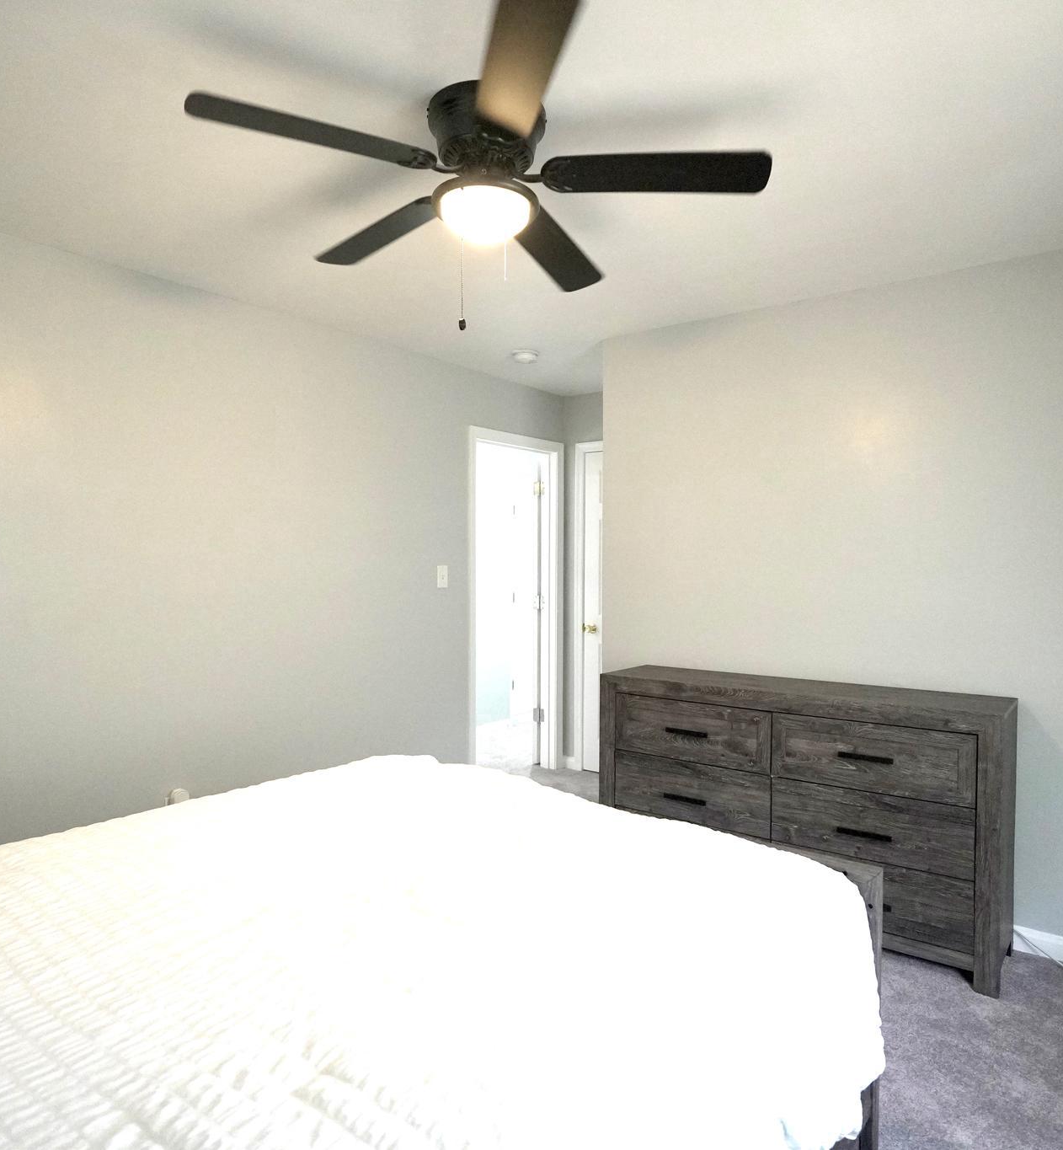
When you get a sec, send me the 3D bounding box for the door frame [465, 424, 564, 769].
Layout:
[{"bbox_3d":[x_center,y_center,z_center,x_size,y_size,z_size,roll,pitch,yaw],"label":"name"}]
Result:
[{"bbox_3d":[-0.107,0.226,4.633,0.130,2.107,0.902,1,1,38],"label":"door frame"}]

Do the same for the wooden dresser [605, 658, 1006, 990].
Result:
[{"bbox_3d":[1.007,0.873,3.005,1.478,0.875,0.413,1,1,38],"label":"wooden dresser"}]

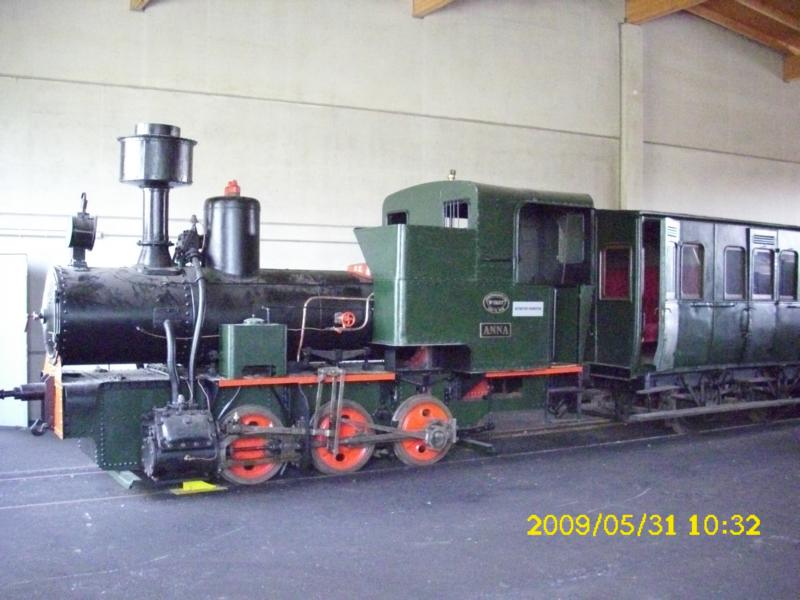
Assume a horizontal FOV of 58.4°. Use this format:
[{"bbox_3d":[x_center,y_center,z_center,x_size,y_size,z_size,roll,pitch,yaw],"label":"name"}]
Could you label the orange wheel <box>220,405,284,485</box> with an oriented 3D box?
[{"bbox_3d":[-1.338,1.311,6.500,0.700,0.720,0.130,0,0,-27],"label":"orange wheel"}]

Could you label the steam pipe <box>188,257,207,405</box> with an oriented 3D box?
[{"bbox_3d":[-1.800,0.253,6.370,0.160,1.300,0.360,0,0,-27],"label":"steam pipe"}]

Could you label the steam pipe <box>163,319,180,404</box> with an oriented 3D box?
[{"bbox_3d":[-1.955,0.526,6.130,0.130,0.740,0.160,0,0,-27],"label":"steam pipe"}]

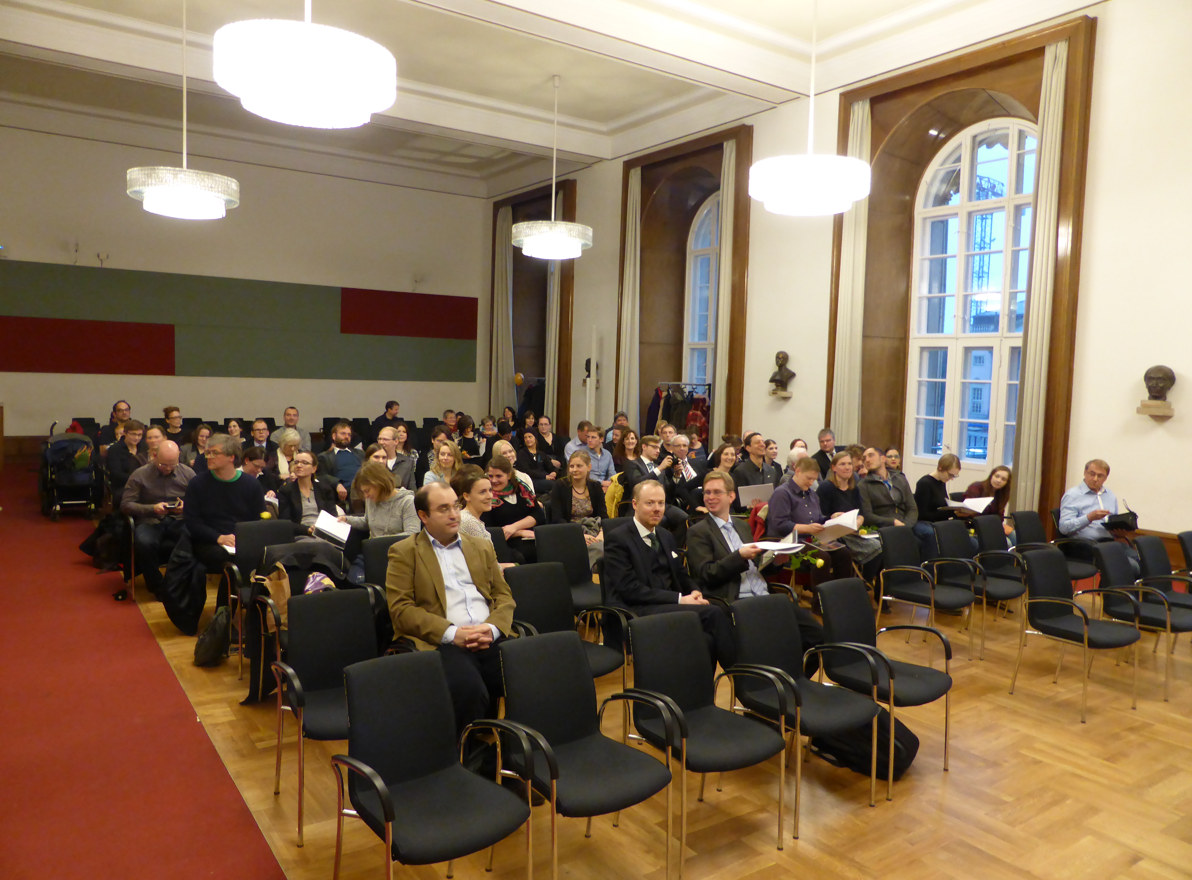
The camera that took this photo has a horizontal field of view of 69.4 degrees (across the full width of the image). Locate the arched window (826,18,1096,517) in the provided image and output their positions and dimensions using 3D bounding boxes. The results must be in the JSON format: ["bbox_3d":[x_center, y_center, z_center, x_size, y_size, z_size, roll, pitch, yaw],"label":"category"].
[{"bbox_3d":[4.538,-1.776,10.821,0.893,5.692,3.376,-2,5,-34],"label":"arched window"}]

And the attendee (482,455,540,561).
[{"bbox_3d":[-0.633,0.753,6.225,0.535,1.262,0.788,1,4,-13],"label":"attendee"}]

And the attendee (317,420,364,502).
[{"bbox_3d":[-2.465,0.511,8.570,0.580,1.335,0.800,-1,5,-33],"label":"attendee"}]

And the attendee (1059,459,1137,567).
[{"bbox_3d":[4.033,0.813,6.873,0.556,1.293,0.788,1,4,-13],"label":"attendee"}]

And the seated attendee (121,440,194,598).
[{"bbox_3d":[-3.409,0.630,6.818,0.580,1.250,0.830,-1,5,-34],"label":"seated attendee"}]

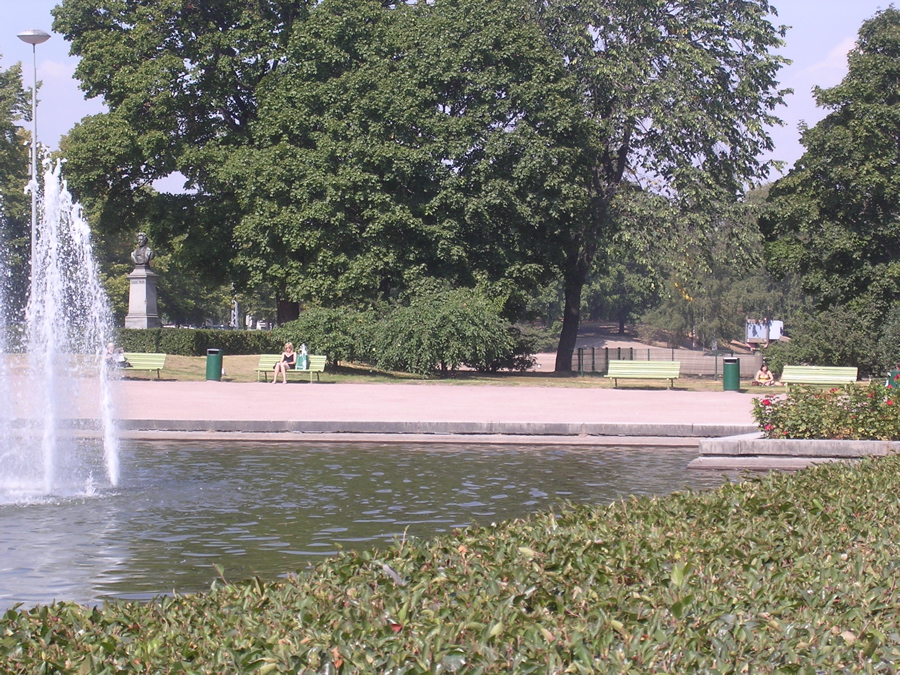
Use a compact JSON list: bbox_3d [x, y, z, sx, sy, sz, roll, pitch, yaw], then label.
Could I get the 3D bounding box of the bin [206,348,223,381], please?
[{"bbox_3d":[-6.985,0.817,88.800,0.440,0.920,0.440,1,2,17],"label":"bin"}]

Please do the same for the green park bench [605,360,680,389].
[{"bbox_3d":[5.421,1.059,84.200,2.060,0.810,0.650,1,2,18],"label":"green park bench"}]

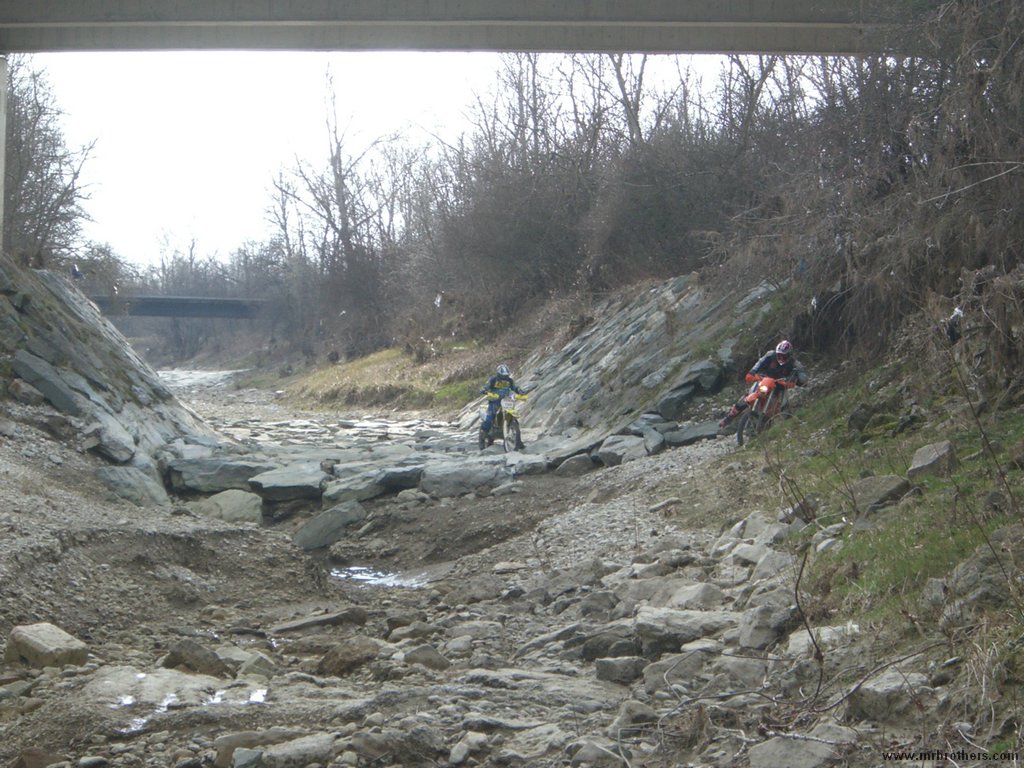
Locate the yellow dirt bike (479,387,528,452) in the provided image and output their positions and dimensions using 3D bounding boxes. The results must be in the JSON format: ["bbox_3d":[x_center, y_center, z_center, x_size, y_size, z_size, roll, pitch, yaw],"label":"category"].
[{"bbox_3d":[-0.184,0.788,69.000,0.820,1.240,2.100,0,1,-22],"label":"yellow dirt bike"}]

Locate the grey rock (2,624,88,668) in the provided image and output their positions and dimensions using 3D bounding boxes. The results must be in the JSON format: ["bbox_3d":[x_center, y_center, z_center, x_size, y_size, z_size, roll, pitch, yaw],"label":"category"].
[{"bbox_3d":[-4.693,2.636,34.000,0.650,0.410,0.620,1,1,40],"label":"grey rock"}]

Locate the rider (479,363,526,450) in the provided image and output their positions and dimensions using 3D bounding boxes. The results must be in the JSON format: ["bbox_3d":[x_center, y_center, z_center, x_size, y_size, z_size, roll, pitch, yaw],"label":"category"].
[{"bbox_3d":[-0.184,0.481,69.000,0.970,1.760,0.800,0,1,-15],"label":"rider"}]

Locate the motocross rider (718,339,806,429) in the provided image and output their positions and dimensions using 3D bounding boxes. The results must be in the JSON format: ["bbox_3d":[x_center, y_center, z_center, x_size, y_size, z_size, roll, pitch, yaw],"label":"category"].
[{"bbox_3d":[4.027,0.008,54.000,1.300,1.400,1.000,0,1,20],"label":"motocross rider"}]

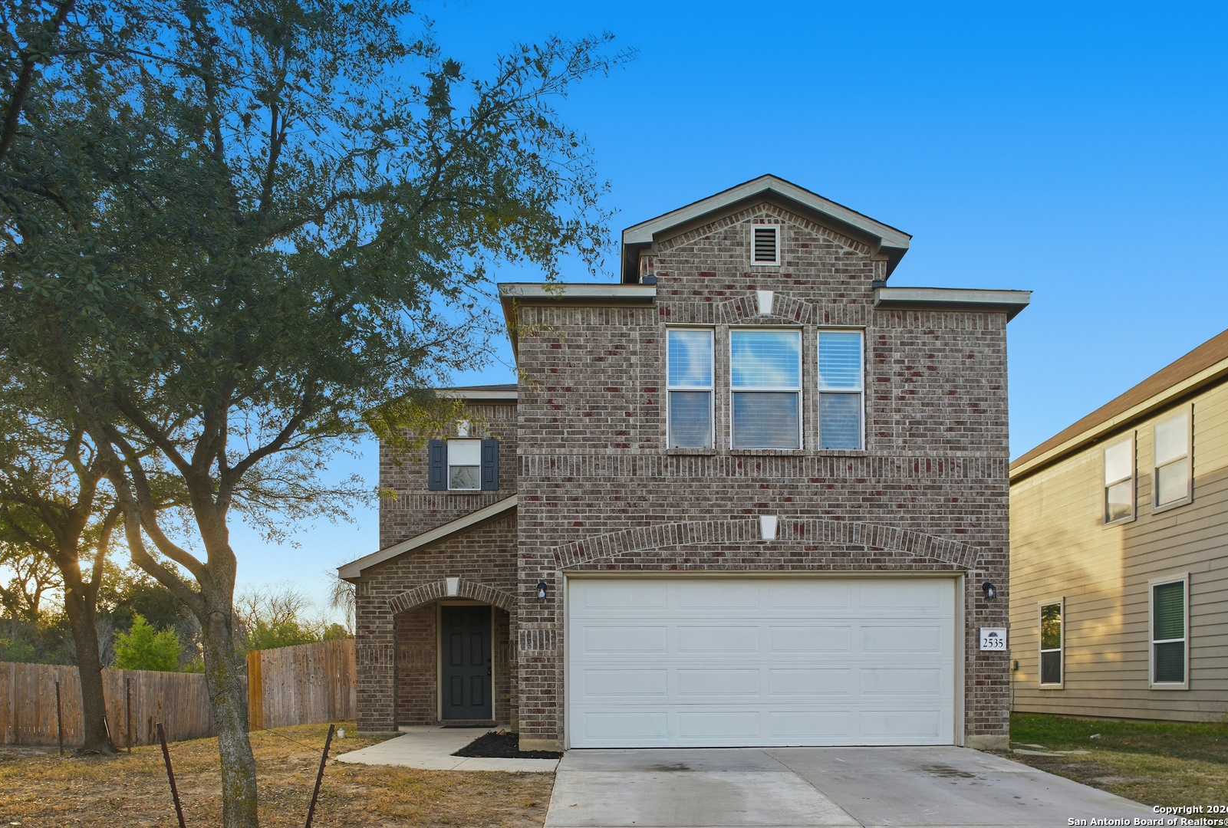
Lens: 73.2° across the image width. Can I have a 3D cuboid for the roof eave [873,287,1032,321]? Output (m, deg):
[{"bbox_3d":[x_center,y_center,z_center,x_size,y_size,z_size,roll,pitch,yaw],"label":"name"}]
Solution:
[{"bbox_3d":[4.347,-1.426,10.680,1.950,0.320,0.500,0,-5,-3],"label":"roof eave"}]

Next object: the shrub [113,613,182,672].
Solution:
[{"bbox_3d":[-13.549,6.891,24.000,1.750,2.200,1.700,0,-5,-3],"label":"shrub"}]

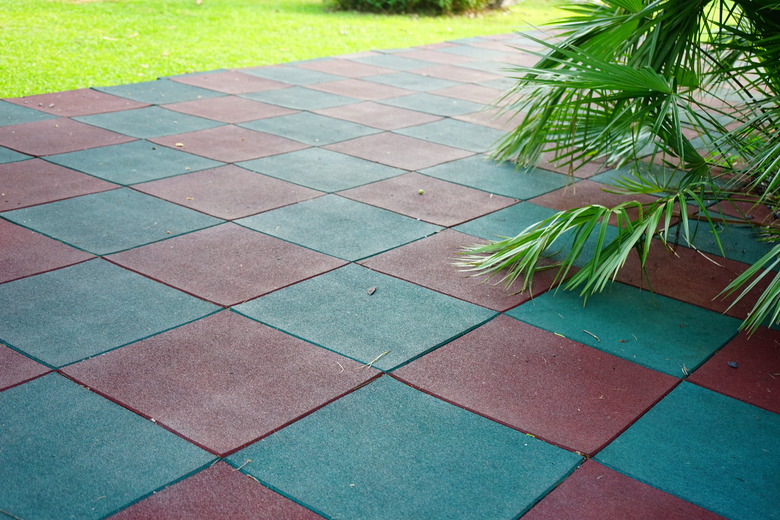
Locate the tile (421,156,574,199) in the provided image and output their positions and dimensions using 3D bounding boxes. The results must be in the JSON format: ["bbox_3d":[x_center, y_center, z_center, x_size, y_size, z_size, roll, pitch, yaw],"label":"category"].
[{"bbox_3d":[0.445,-0.331,3.799,0.500,0.030,0.500,19,24,33],"label":"tile"}]

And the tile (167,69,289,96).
[{"bbox_3d":[-0.885,-0.991,5.285,0.500,0.030,0.500,18,24,32],"label":"tile"}]

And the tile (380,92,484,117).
[{"bbox_3d":[0.237,-0.842,5.140,0.500,0.030,0.500,18,24,32],"label":"tile"}]

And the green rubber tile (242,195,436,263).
[{"bbox_3d":[-0.160,-0.101,2.986,0.500,0.030,0.500,18,24,33],"label":"green rubber tile"}]

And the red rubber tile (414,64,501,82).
[{"bbox_3d":[0.430,-1.222,6.216,0.500,0.030,0.500,18,24,32],"label":"red rubber tile"}]

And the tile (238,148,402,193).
[{"bbox_3d":[-0.266,-0.353,3.692,0.500,0.030,0.500,18,24,32],"label":"tile"}]

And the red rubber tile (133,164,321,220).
[{"bbox_3d":[-0.562,-0.234,3.303,0.500,0.030,0.500,18,24,32],"label":"red rubber tile"}]

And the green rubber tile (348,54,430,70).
[{"bbox_3d":[0.033,-1.343,6.411,0.500,0.030,0.500,18,24,33],"label":"green rubber tile"}]

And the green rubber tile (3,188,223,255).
[{"bbox_3d":[-0.856,-0.118,2.920,0.500,0.030,0.500,18,24,32],"label":"green rubber tile"}]

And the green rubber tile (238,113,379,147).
[{"bbox_3d":[-0.370,-0.602,4.348,0.500,0.030,0.500,18,24,32],"label":"green rubber tile"}]

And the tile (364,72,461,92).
[{"bbox_3d":[0.137,-1.085,5.730,0.500,0.030,0.500,18,24,33],"label":"tile"}]

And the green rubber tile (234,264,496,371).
[{"bbox_3d":[-0.059,0.143,2.389,0.500,0.030,0.500,18,24,32],"label":"green rubber tile"}]

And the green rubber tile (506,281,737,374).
[{"bbox_3d":[0.637,0.163,2.496,0.500,0.030,0.500,18,24,32],"label":"green rubber tile"}]

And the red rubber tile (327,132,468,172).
[{"bbox_3d":[0.035,-0.469,4.077,0.500,0.030,0.500,18,24,32],"label":"red rubber tile"}]

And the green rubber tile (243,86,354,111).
[{"bbox_3d":[-0.478,-0.857,5.013,0.500,0.030,0.500,18,24,32],"label":"green rubber tile"}]

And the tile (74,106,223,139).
[{"bbox_3d":[-1.071,-0.611,4.187,0.500,0.030,0.500,18,24,33],"label":"tile"}]

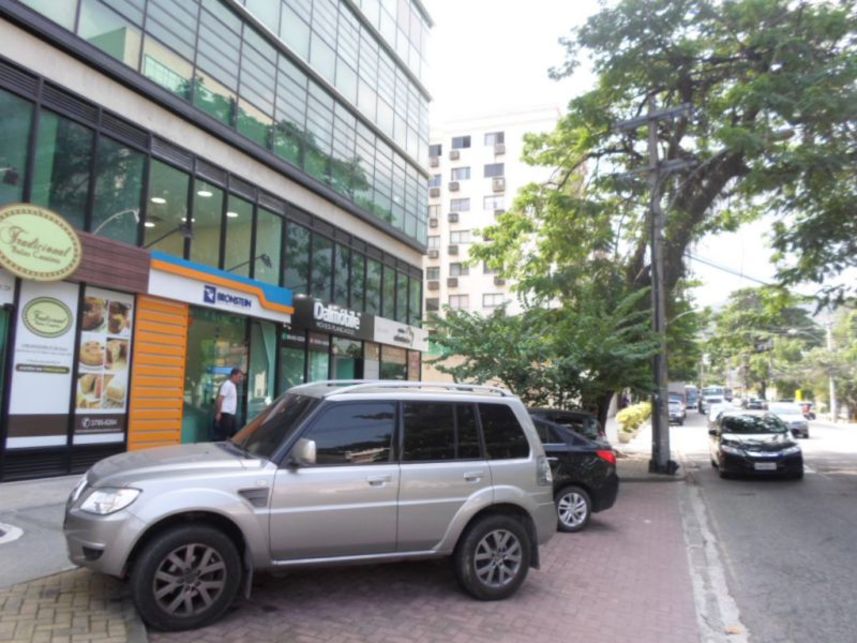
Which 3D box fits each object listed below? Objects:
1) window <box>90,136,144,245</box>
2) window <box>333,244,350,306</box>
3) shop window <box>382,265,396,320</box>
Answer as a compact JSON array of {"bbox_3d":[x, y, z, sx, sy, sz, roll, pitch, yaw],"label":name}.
[{"bbox_3d":[-5.368,-2.150,10.710,0.120,1.850,1.050,-2,-8,23],"label":"window"},{"bbox_3d":[-2.555,-1.360,18.314,0.100,1.775,0.933,-2,-8,23],"label":"window"},{"bbox_3d":[-1.281,-0.902,20.392,0.120,1.850,1.050,-2,-8,23],"label":"shop window"}]

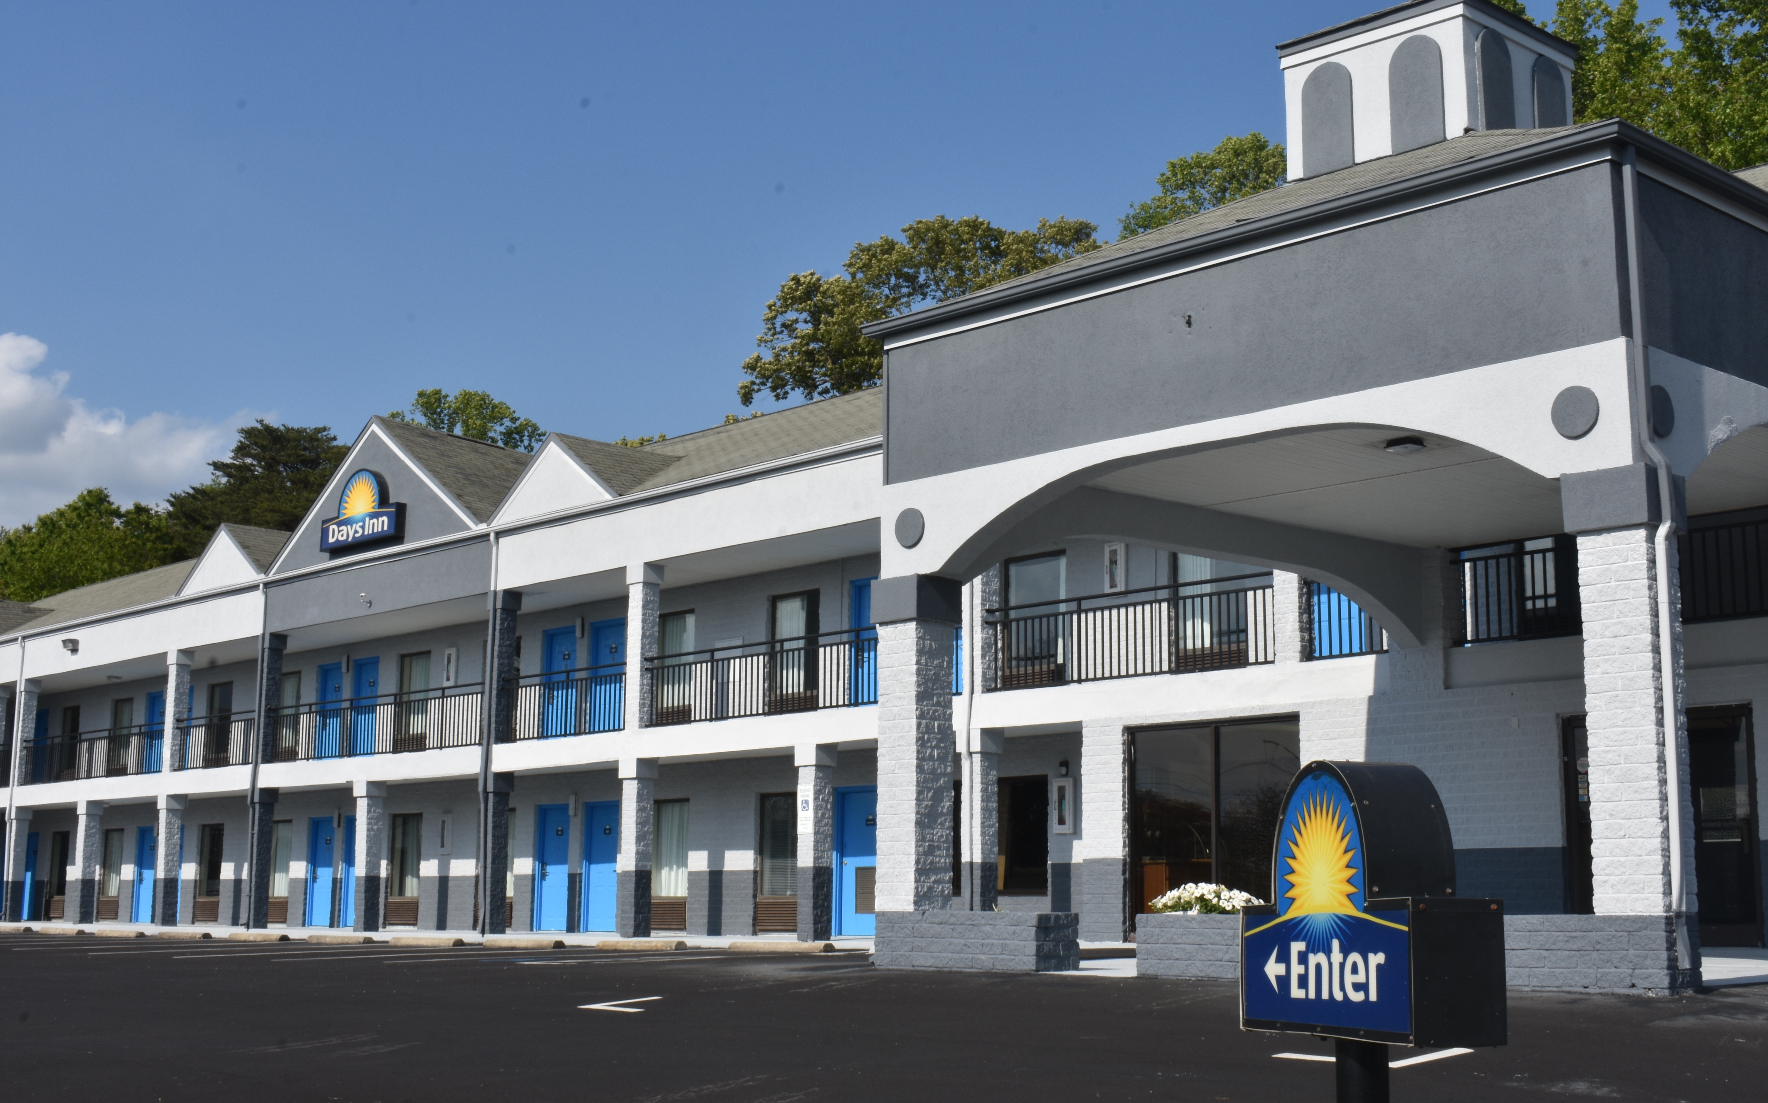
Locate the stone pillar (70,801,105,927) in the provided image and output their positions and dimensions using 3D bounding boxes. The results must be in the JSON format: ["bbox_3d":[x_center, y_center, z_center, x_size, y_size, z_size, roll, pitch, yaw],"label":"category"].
[{"bbox_3d":[-16.736,6.561,43.454,0.410,2.515,0.410,9,-13,-42],"label":"stone pillar"}]

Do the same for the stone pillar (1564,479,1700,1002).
[{"bbox_3d":[4.347,1.044,12.010,0.510,2.965,0.525,9,-13,-42],"label":"stone pillar"}]

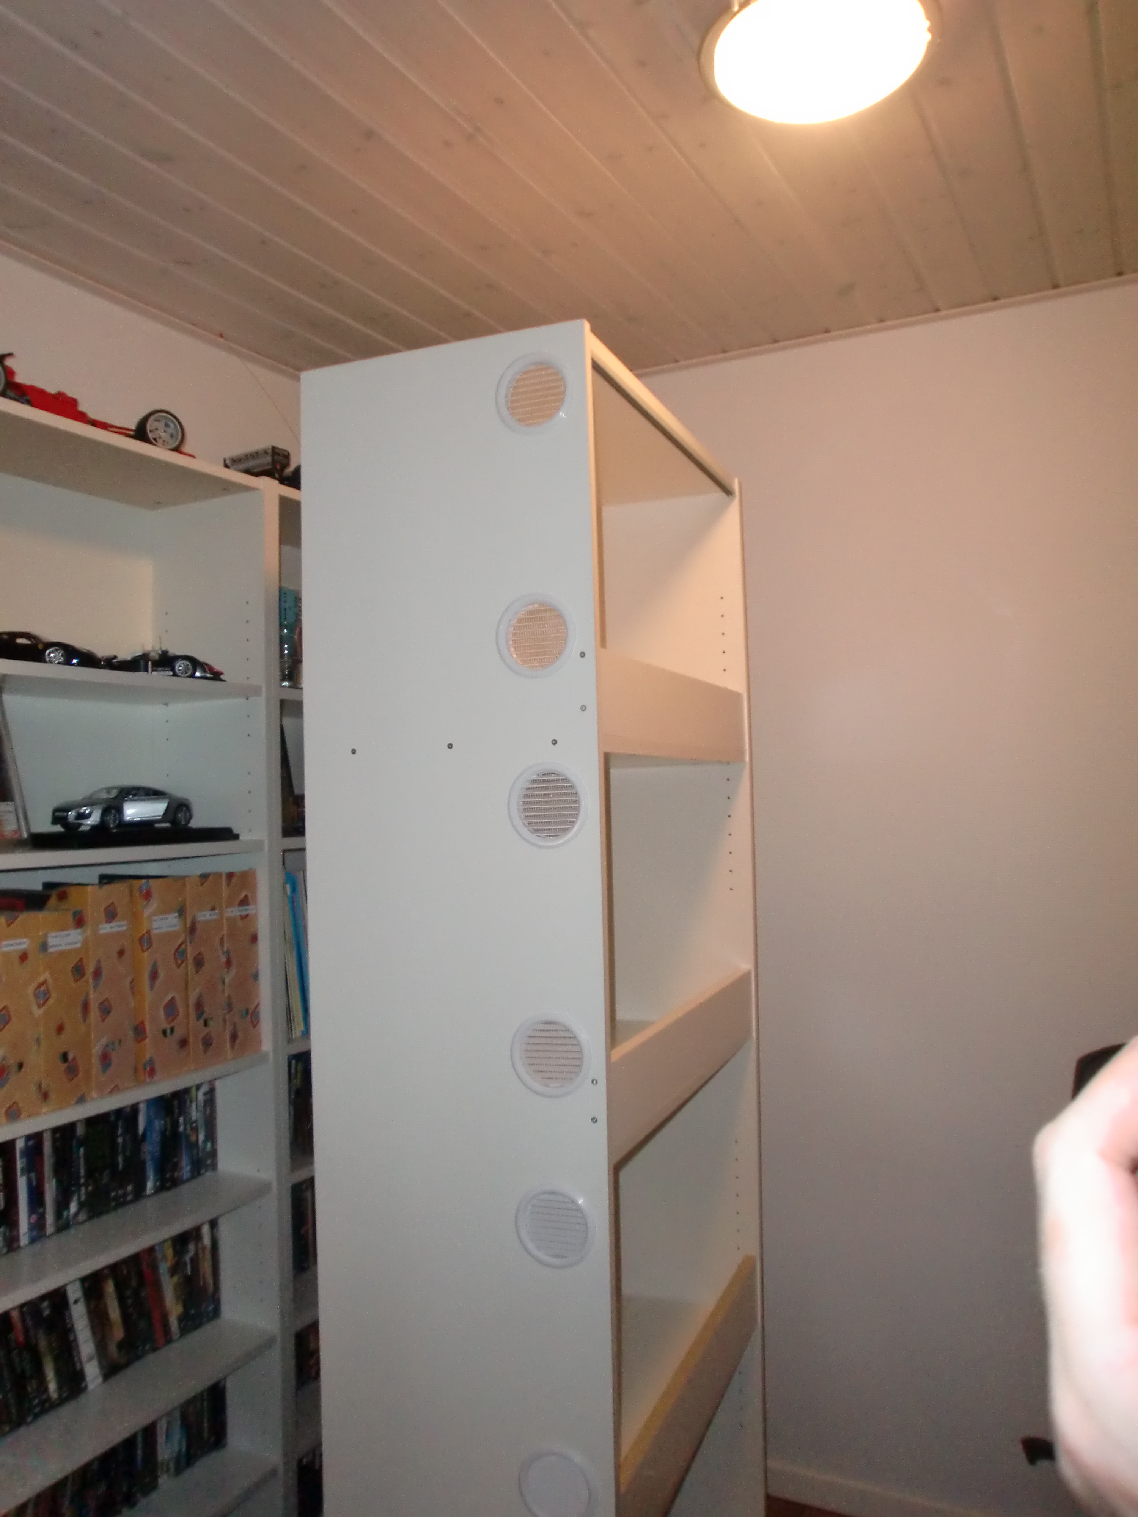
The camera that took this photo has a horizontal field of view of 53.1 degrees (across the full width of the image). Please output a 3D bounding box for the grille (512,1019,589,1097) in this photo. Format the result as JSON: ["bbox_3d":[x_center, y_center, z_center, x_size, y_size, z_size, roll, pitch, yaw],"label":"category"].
[{"bbox_3d":[-0.019,0.338,1.294,0.095,0.095,0.013,-2,-2,21],"label":"grille"}]

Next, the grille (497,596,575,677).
[{"bbox_3d":[-0.037,-0.140,1.310,0.095,0.095,0.013,-2,-2,21],"label":"grille"}]

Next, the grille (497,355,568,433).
[{"bbox_3d":[-0.038,-0.419,1.316,0.095,0.095,0.013,-2,-2,21],"label":"grille"}]

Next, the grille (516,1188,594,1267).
[{"bbox_3d":[-0.015,0.530,1.288,0.095,0.095,0.013,-2,-2,21],"label":"grille"}]

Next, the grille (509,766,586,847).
[{"bbox_3d":[-0.023,0.055,1.301,0.095,0.095,0.013,-2,-2,21],"label":"grille"}]

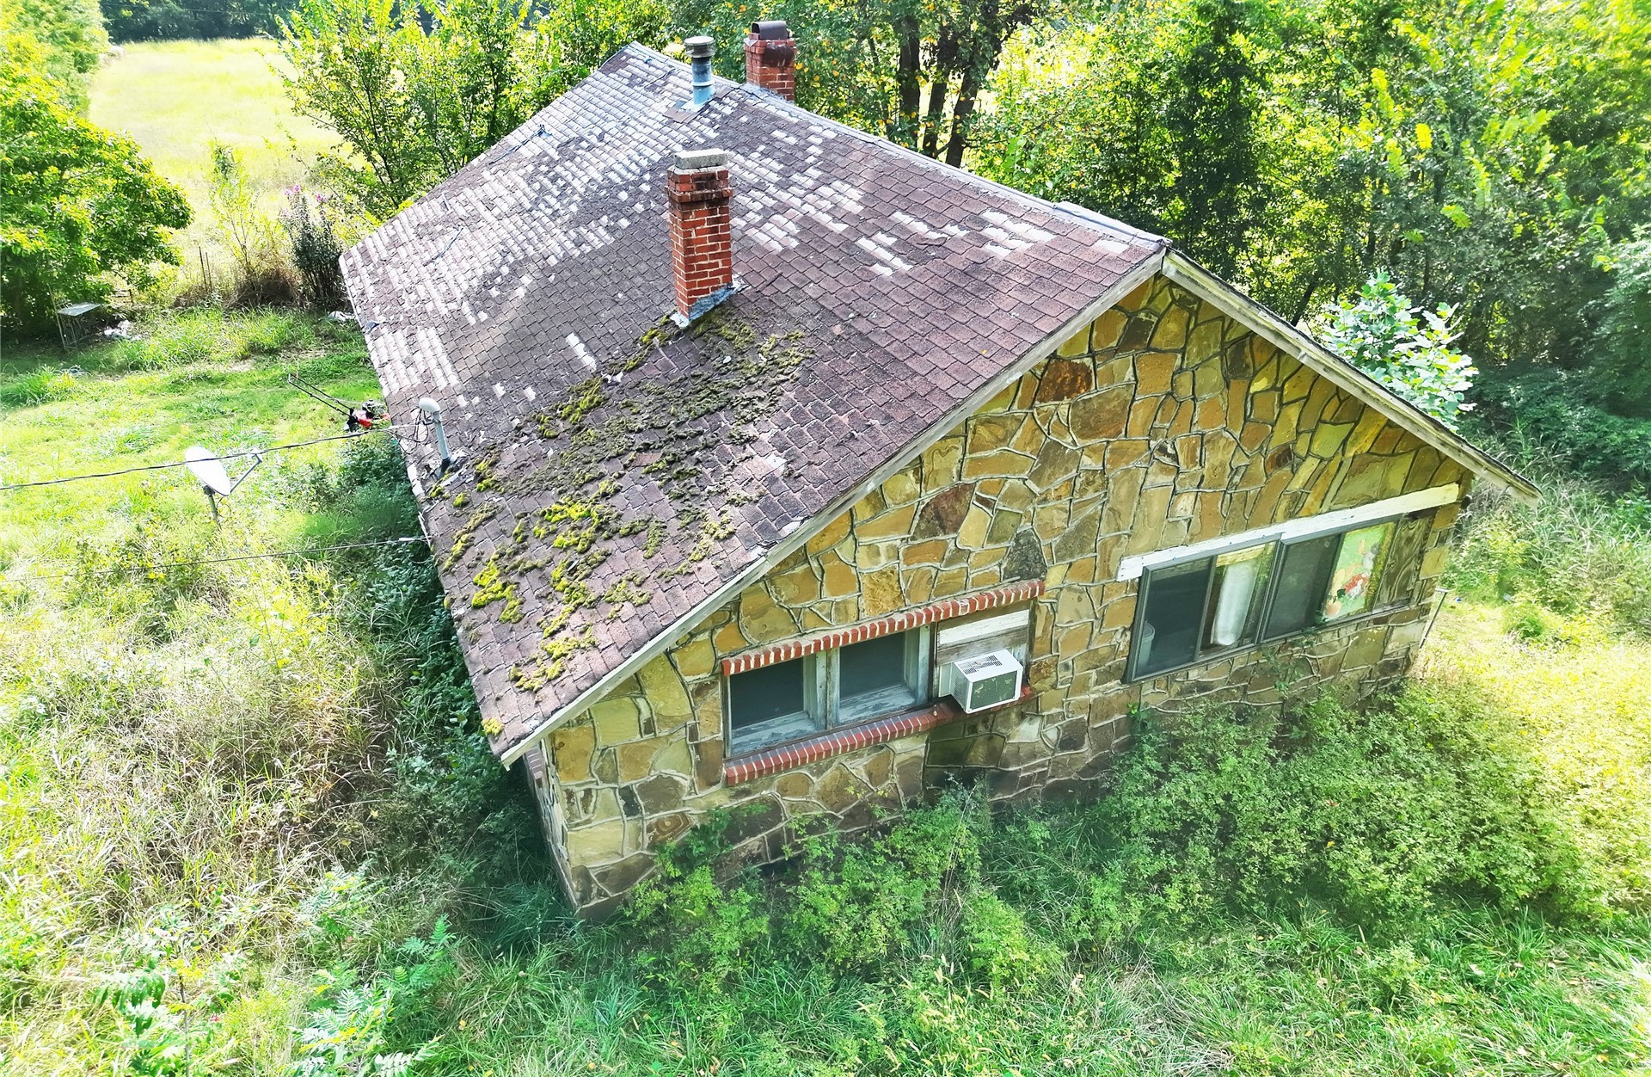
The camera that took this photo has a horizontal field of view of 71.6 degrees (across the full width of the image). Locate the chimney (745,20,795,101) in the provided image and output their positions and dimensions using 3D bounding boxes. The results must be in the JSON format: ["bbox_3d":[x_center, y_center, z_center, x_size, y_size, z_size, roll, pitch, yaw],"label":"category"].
[{"bbox_3d":[-0.642,-5.610,13.608,0.470,0.970,0.470,-12,31,-22],"label":"chimney"}]

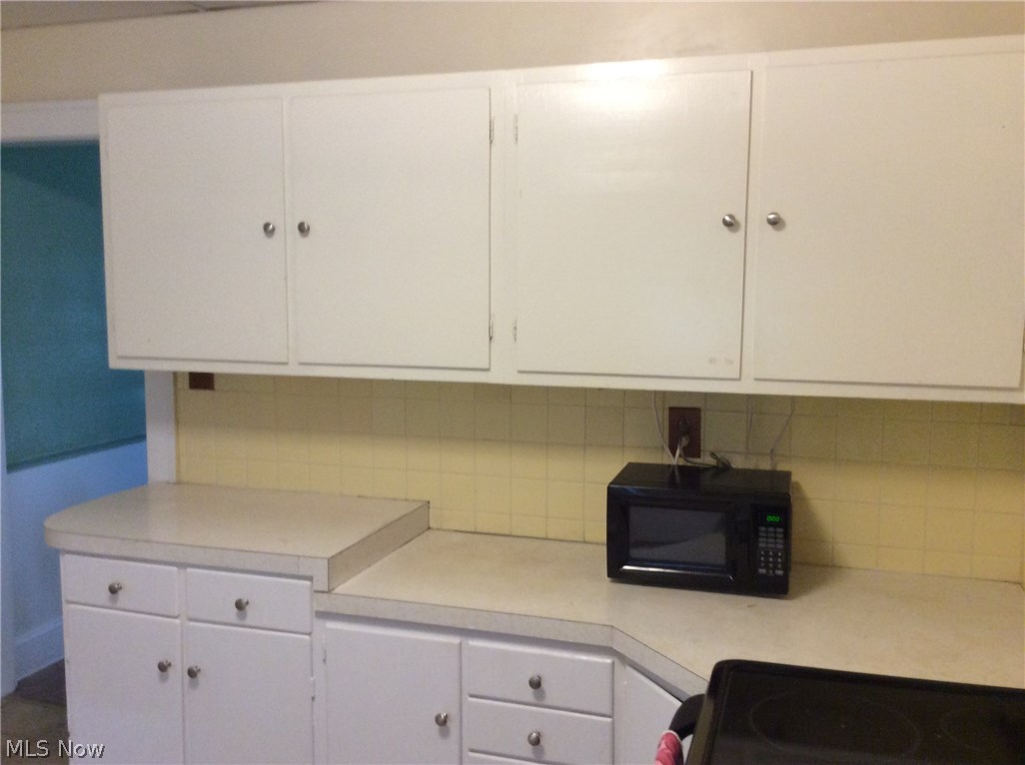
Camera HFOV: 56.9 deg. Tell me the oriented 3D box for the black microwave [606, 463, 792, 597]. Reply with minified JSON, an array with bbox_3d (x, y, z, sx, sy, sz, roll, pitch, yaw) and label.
[{"bbox_3d":[0.488,0.366,2.430,0.437,0.250,0.320,2,6,16],"label":"black microwave"}]

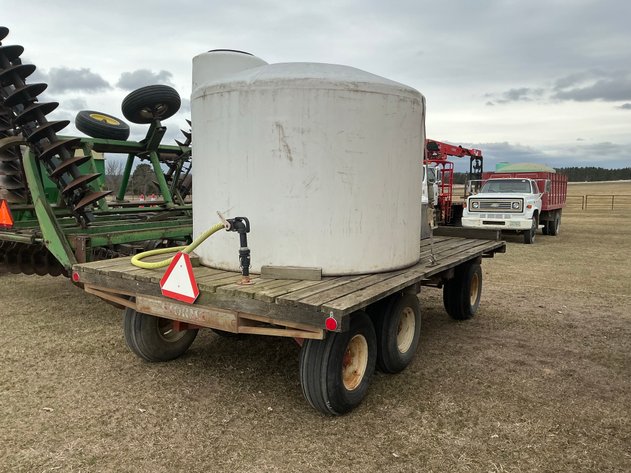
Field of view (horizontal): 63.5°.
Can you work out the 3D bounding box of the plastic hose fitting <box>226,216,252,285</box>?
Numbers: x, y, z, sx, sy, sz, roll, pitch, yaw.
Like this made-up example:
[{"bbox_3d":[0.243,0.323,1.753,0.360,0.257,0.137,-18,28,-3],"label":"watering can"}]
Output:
[{"bbox_3d":[-0.611,0.101,3.985,0.240,0.530,0.130,3,7,21],"label":"plastic hose fitting"}]

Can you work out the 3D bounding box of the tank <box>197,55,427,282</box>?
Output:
[{"bbox_3d":[-0.067,-0.755,5.344,2.351,1.930,2.351,0,6,0],"label":"tank"}]

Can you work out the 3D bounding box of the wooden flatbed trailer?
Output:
[{"bbox_3d":[0.155,0.564,5.802,2.852,0.790,4.351,5,8,33],"label":"wooden flatbed trailer"}]

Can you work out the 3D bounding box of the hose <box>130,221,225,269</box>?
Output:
[{"bbox_3d":[-1.124,0.045,4.680,1.360,0.460,0.660,5,8,33],"label":"hose"}]

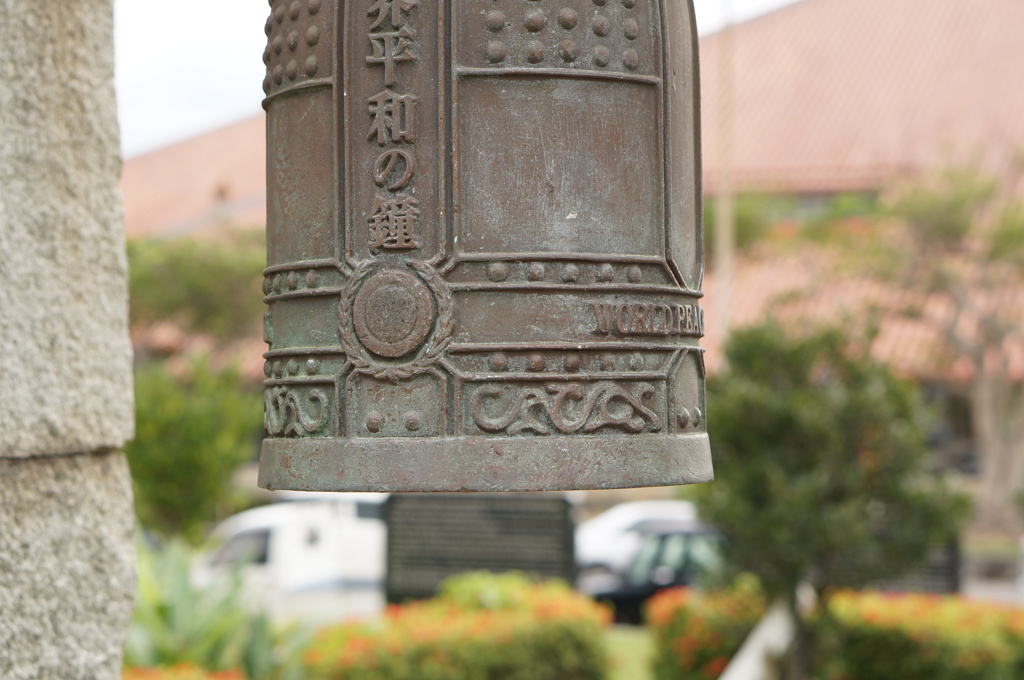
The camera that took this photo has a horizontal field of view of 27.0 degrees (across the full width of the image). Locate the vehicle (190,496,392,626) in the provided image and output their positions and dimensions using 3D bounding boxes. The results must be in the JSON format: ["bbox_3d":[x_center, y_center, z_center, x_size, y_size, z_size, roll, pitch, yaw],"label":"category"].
[{"bbox_3d":[-2.400,3.470,32.700,4.900,2.150,1.780,0,-2,-14],"label":"vehicle"}]

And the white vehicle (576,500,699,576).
[{"bbox_3d":[2.430,3.600,36.500,4.500,1.700,1.740,0,-2,-20],"label":"white vehicle"}]

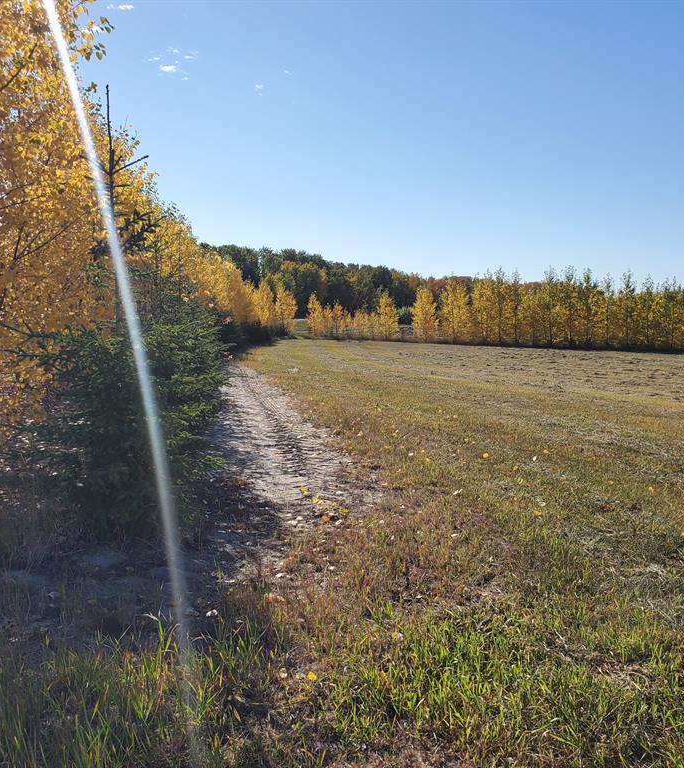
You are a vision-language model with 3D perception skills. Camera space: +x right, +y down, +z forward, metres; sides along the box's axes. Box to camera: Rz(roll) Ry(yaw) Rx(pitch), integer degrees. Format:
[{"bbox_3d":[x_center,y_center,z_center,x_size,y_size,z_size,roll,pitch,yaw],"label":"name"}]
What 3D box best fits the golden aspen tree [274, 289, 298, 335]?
[{"bbox_3d":[-3.464,-4.494,48.000,1.550,3.000,1.550,0,5,0],"label":"golden aspen tree"}]

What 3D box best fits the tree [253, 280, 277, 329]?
[{"bbox_3d":[-4.333,-4.361,43.000,1.450,2.900,1.500,0,5,0],"label":"tree"}]

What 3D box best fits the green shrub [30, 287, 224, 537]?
[{"bbox_3d":[-1.590,0.204,5.700,1.450,1.900,1.400,0,5,0],"label":"green shrub"}]

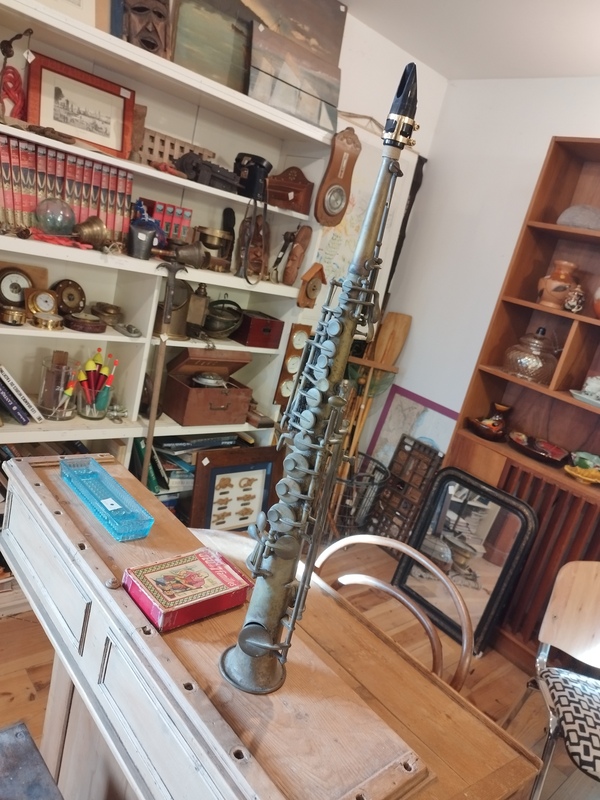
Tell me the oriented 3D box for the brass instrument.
[{"bbox_3d":[0.022,0.013,0.613,0.100,0.700,0.095,22,17,26],"label":"brass instrument"}]

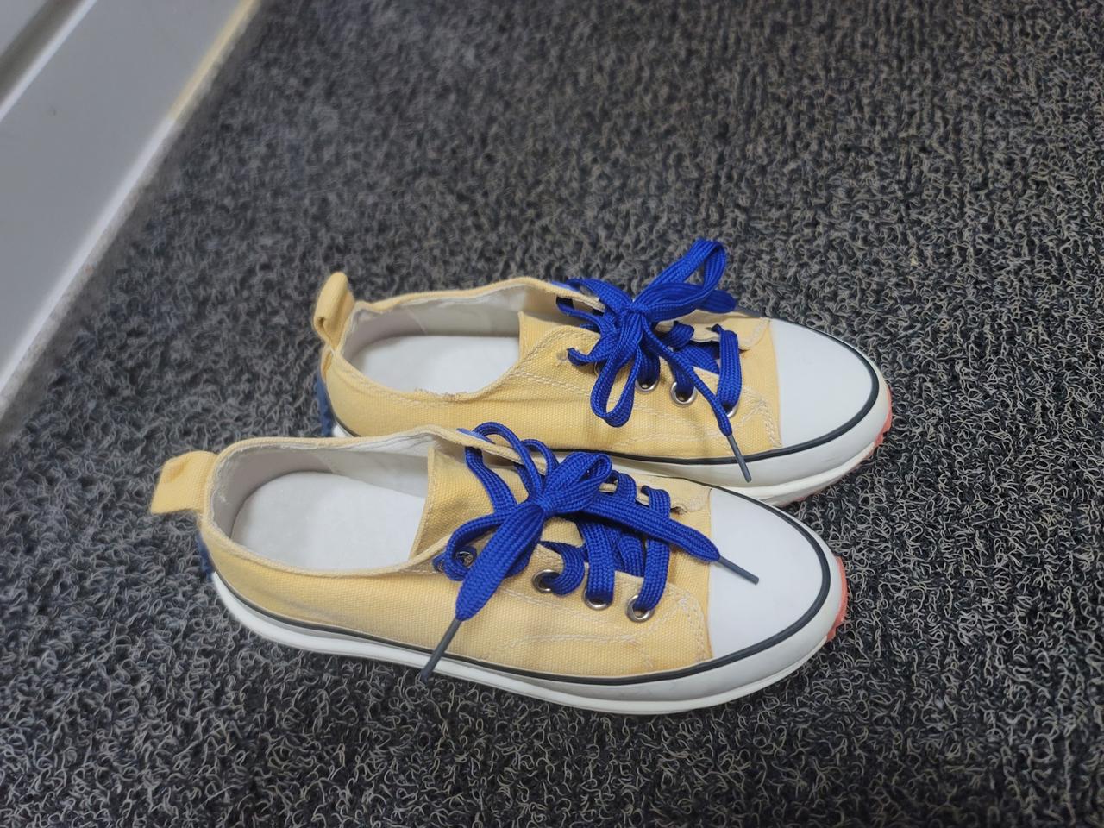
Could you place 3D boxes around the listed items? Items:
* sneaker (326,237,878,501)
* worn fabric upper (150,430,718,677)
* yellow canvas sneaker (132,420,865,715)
[{"bbox_3d":[0.019,-0.022,0.344,0.267,0.096,0.094,1,56,3],"label":"sneaker"},{"bbox_3d":[-0.048,0.040,0.296,0.216,0.070,0.084,4,56,5],"label":"worn fabric upper"},{"bbox_3d":[-0.021,0.046,0.299,0.271,0.096,0.094,4,56,5],"label":"yellow canvas sneaker"}]

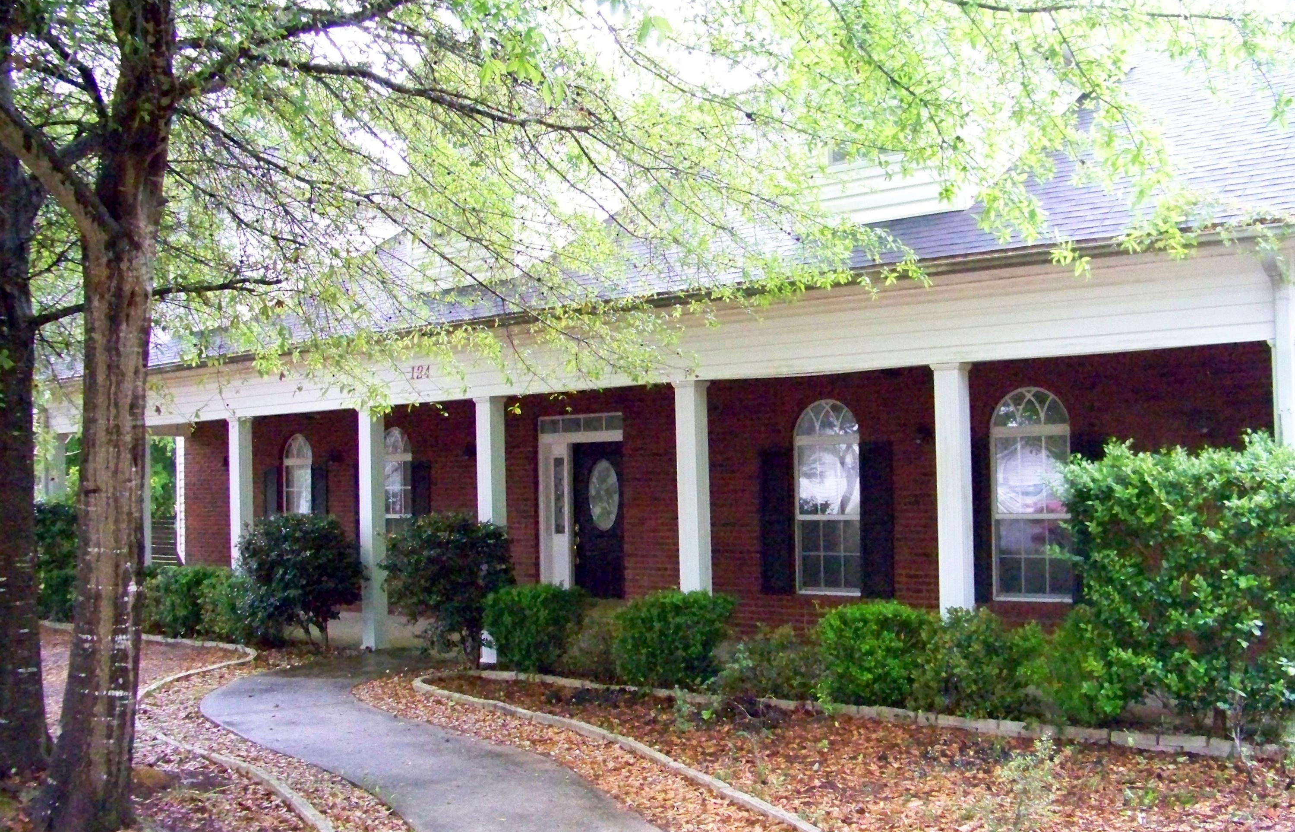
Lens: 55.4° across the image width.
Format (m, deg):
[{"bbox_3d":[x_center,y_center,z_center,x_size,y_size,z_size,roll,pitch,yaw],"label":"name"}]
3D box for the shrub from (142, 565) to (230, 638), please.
[{"bbox_3d":[-5.496,2.185,14.639,1.083,0.852,0.975,-3,-3,35],"label":"shrub"}]

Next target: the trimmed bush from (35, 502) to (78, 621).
[{"bbox_3d":[-7.954,1.965,16.692,1.150,1.580,1.100,-3,-3,35],"label":"trimmed bush"}]

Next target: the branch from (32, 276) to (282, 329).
[{"bbox_3d":[-3.024,-0.701,7.600,1.550,0.340,0.320,-1,-3,-7],"label":"branch"}]

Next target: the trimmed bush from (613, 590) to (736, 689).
[{"bbox_3d":[0.217,1.820,10.103,1.047,0.797,0.922,-3,-3,35],"label":"trimmed bush"}]

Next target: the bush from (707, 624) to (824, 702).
[{"bbox_3d":[0.921,1.902,9.603,0.928,0.551,0.816,-3,-3,35],"label":"bush"}]

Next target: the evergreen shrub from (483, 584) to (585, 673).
[{"bbox_3d":[-1.006,1.890,10.965,0.950,0.803,0.836,-3,-3,35],"label":"evergreen shrub"}]

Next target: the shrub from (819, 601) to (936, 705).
[{"bbox_3d":[1.683,1.745,9.070,0.887,0.774,0.781,-3,-3,35],"label":"shrub"}]

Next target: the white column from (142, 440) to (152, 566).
[{"bbox_3d":[-7.712,1.586,18.939,0.200,2.444,0.200,-3,-3,35],"label":"white column"}]

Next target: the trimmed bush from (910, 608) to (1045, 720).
[{"bbox_3d":[2.297,1.719,8.636,0.929,0.753,0.818,-3,-3,35],"label":"trimmed bush"}]

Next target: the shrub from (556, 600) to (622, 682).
[{"bbox_3d":[-0.489,1.924,10.599,0.720,0.700,0.640,-3,-3,35],"label":"shrub"}]

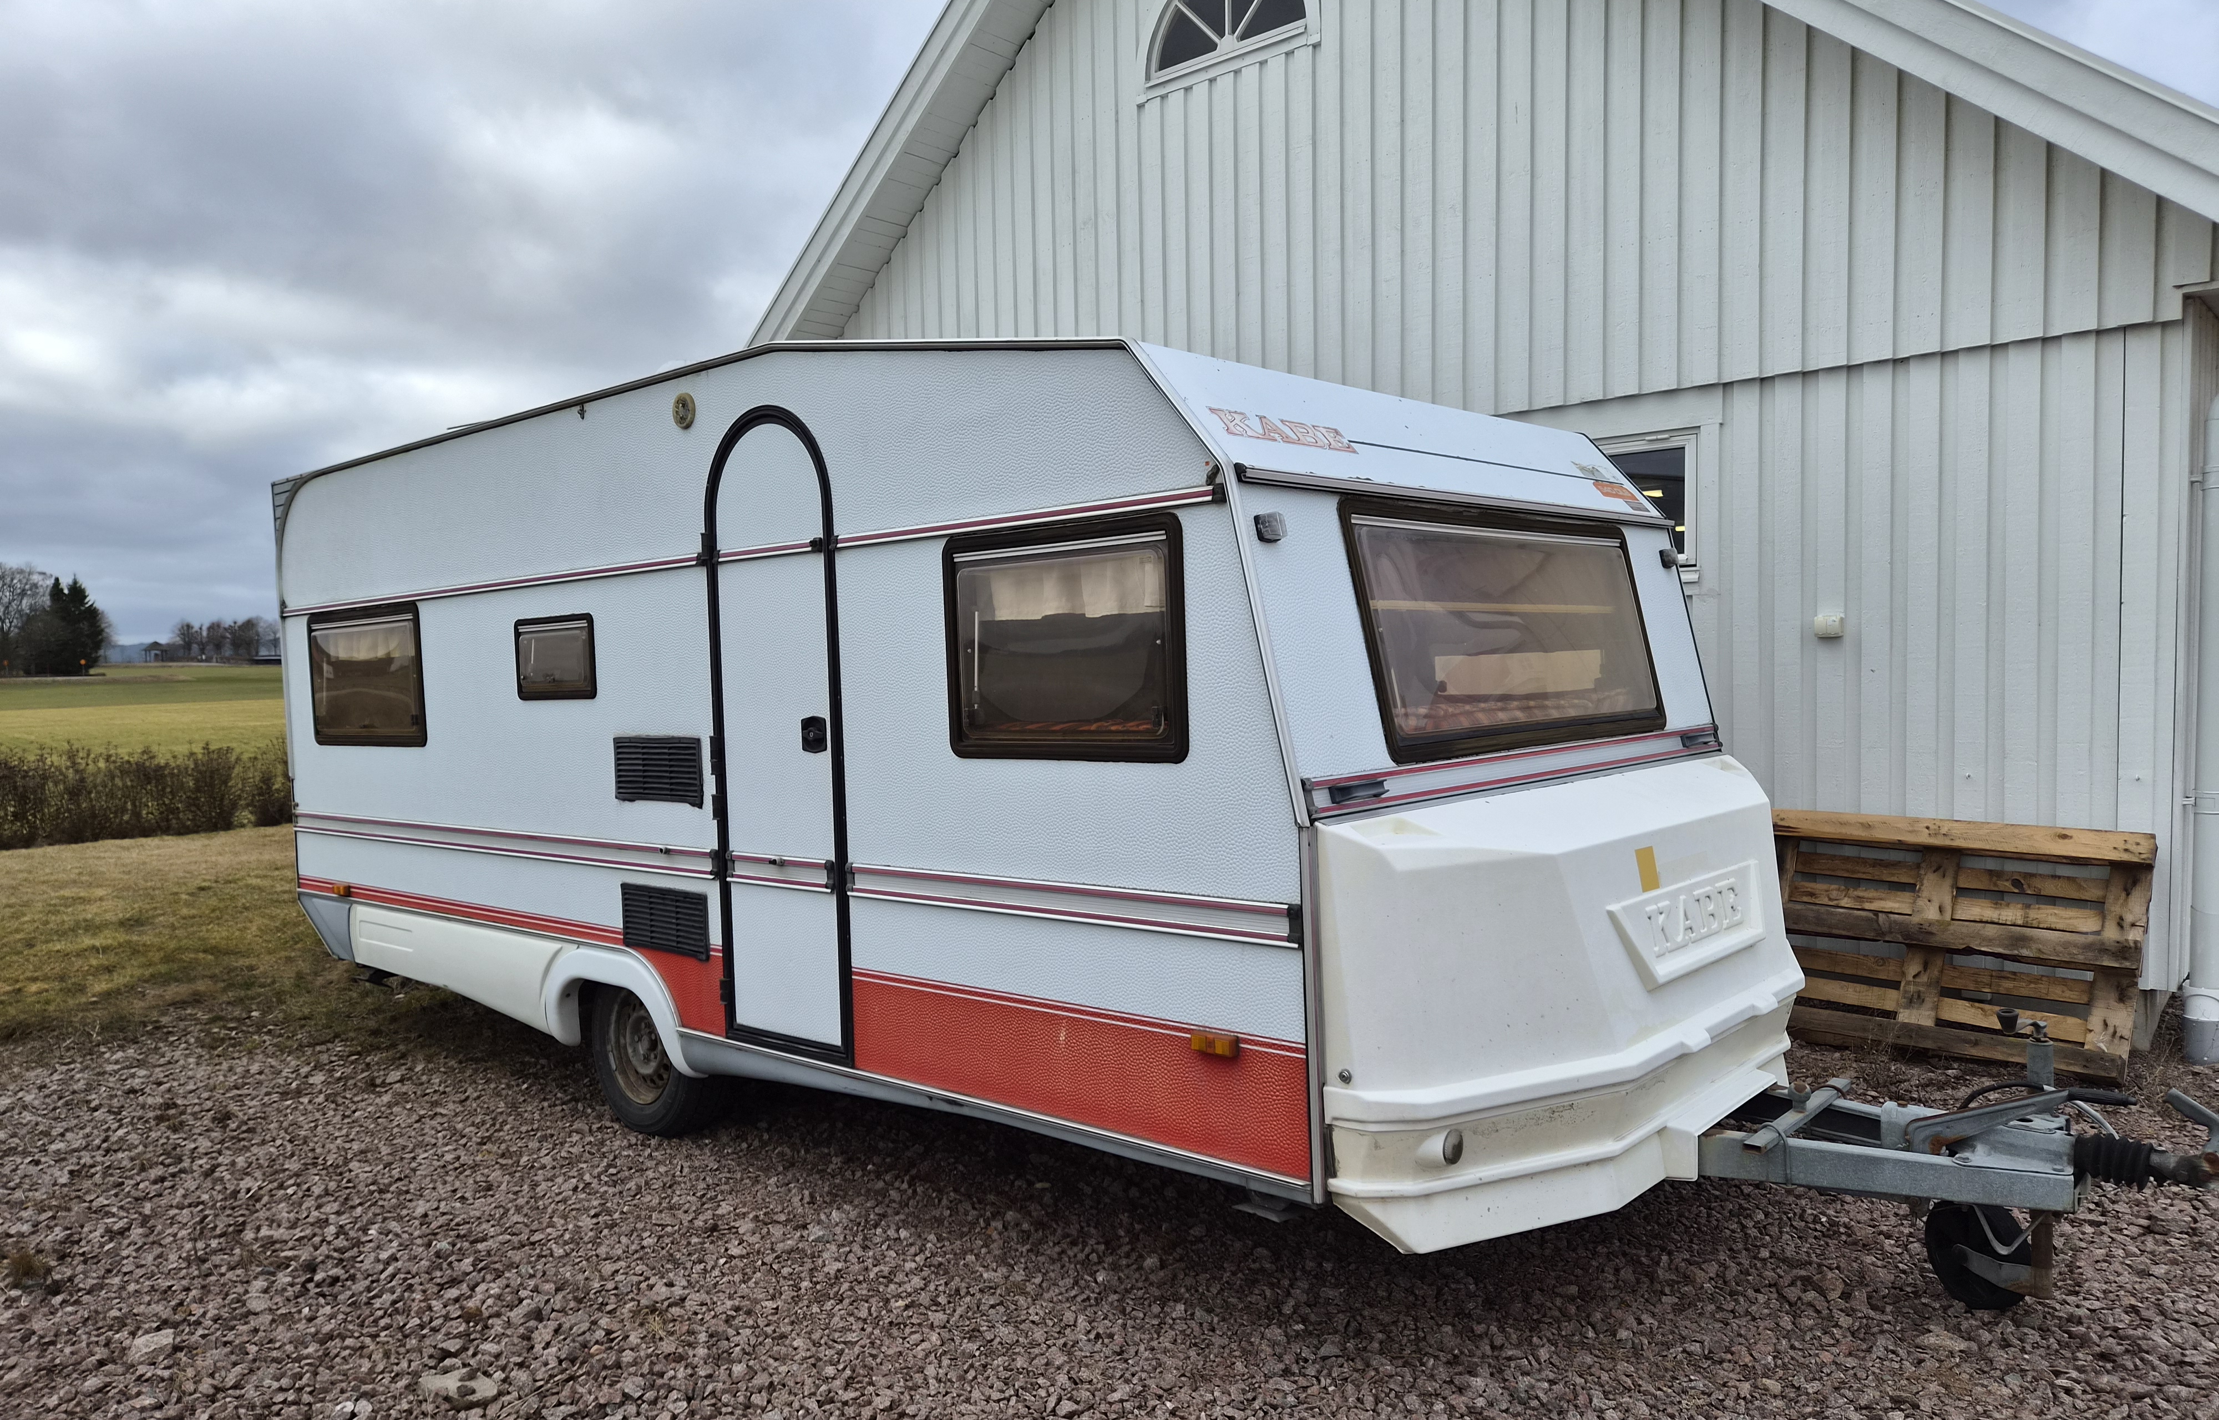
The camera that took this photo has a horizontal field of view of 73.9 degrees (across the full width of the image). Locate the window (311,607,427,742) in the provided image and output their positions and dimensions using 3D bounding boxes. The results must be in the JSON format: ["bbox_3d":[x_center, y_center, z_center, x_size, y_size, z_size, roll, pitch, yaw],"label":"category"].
[{"bbox_3d":[-2.935,-0.123,5.800,1.041,0.521,0.040,-1,2,41],"label":"window"}]

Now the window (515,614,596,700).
[{"bbox_3d":[-1.814,-0.165,4.810,0.503,0.263,0.040,-1,2,41],"label":"window"}]

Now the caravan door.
[{"bbox_3d":[-0.922,0.065,4.037,0.566,1.745,0.050,-1,2,41],"label":"caravan door"}]

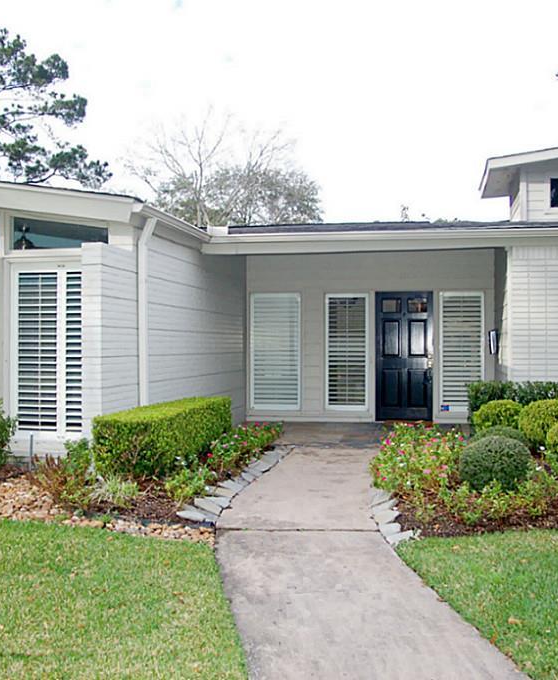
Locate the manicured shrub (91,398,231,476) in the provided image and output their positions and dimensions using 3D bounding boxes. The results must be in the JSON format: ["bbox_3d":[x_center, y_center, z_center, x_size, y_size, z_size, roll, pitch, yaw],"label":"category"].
[{"bbox_3d":[-1.125,0.985,8.320,0.520,0.520,2.980,0,0,10],"label":"manicured shrub"}]

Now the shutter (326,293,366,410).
[{"bbox_3d":[1.082,0.191,12.200,0.670,1.830,0.070,0,0,10],"label":"shutter"}]

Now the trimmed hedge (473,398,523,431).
[{"bbox_3d":[2.478,0.914,8.600,0.630,0.470,0.630,0,0,10],"label":"trimmed hedge"}]

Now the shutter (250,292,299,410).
[{"bbox_3d":[-0.065,0.186,12.400,0.820,1.880,0.060,0,0,10],"label":"shutter"}]

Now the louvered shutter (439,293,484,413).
[{"bbox_3d":[2.824,0.185,11.850,0.670,1.870,0.060,0,0,10],"label":"louvered shutter"}]

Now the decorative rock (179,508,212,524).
[{"bbox_3d":[-0.645,1.330,5.780,0.260,0.050,0.180,0,-1,32],"label":"decorative rock"}]

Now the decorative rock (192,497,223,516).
[{"bbox_3d":[-0.560,1.325,6.080,0.190,0.050,0.410,0,-1,-32],"label":"decorative rock"}]

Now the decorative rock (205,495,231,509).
[{"bbox_3d":[-0.500,1.320,6.230,0.190,0.050,0.290,0,-1,-31],"label":"decorative rock"}]

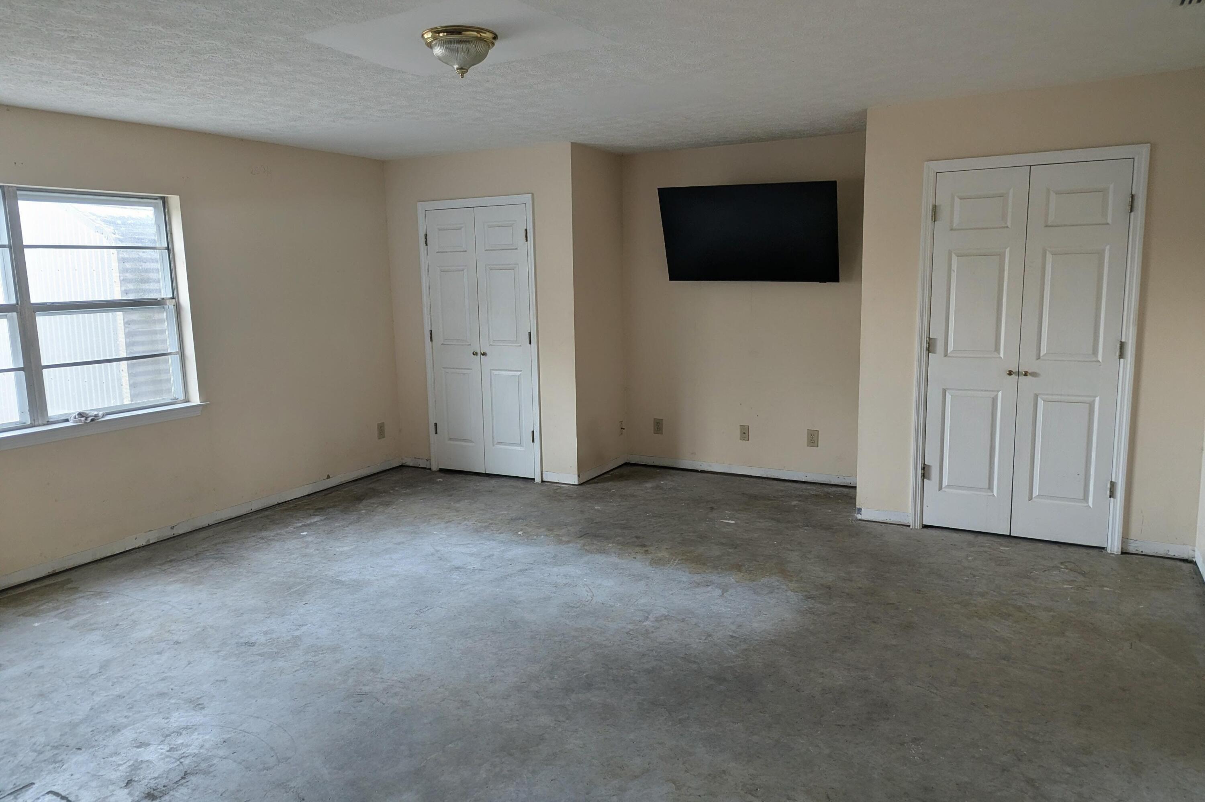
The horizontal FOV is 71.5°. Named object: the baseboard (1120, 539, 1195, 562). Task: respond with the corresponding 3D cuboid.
[{"bbox_3d":[2.910,0.782,4.387,0.332,0.075,0.015,3,10,28],"label":"baseboard"}]

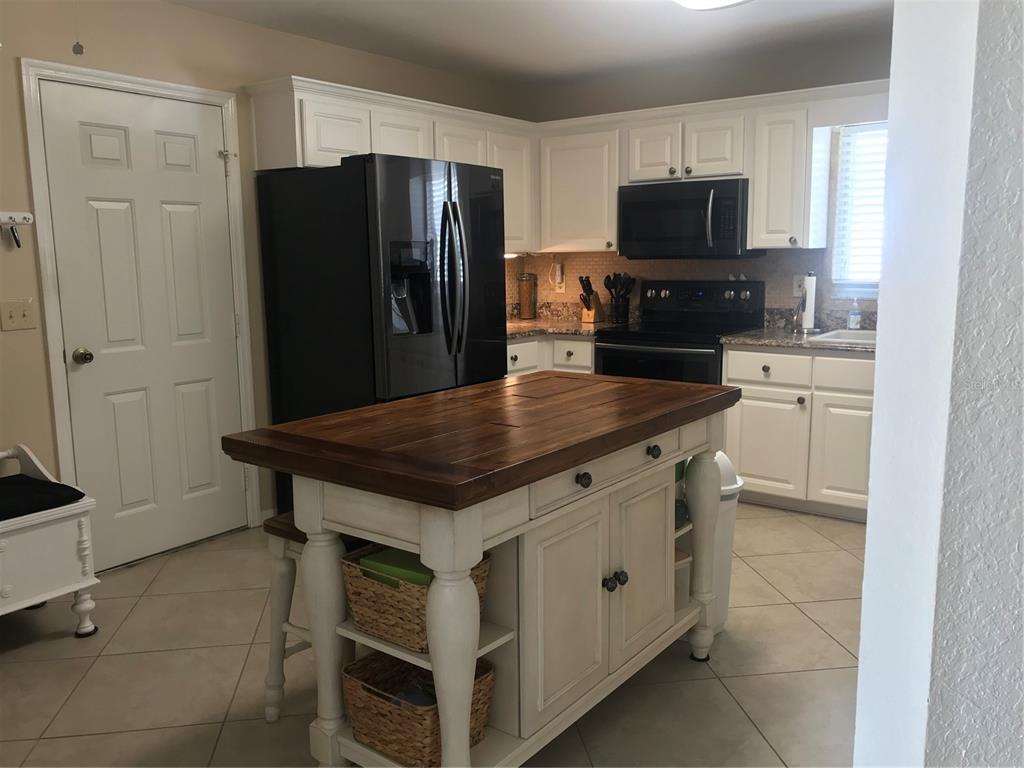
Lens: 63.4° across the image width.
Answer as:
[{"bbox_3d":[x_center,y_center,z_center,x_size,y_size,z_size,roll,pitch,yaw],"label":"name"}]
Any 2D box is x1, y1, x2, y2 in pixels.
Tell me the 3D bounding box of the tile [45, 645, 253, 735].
[{"bbox_3d":[-1.133,0.973,2.650,0.500,0.010,0.500,-2,9,-8],"label":"tile"}]

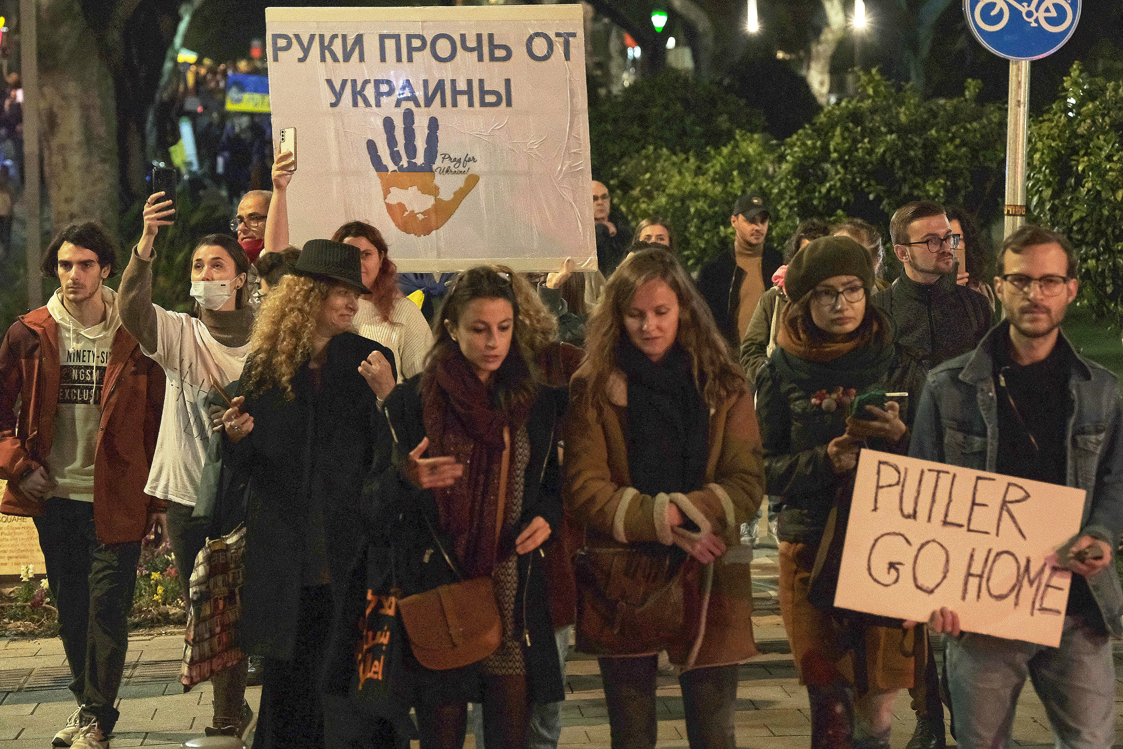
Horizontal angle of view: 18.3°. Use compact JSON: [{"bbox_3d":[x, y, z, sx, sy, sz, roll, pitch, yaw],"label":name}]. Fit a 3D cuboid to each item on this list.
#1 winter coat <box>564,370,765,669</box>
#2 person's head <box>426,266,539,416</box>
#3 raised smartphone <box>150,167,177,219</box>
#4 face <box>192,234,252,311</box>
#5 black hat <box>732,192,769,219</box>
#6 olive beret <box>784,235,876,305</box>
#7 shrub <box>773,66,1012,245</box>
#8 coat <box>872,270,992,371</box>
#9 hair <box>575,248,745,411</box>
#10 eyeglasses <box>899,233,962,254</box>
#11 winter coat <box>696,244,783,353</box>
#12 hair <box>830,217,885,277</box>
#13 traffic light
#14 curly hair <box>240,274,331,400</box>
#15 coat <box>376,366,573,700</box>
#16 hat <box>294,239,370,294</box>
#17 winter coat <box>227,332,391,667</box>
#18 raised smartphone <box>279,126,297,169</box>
[{"bbox_3d":[0.237,0.328,8.050,0.460,0.700,0.370,0,3,3],"label":"winter coat"},{"bbox_3d":[-0.193,-0.082,8.500,0.250,0.340,0.260,-2,5,-30],"label":"person's head"},{"bbox_3d":[-1.250,-0.571,11.000,0.075,0.155,0.010,0,0,5],"label":"raised smartphone"},{"bbox_3d":[-1.056,-0.317,10.850,0.180,0.235,0.200,-3,-1,24],"label":"face"},{"bbox_3d":[0.928,-0.820,17.150,0.180,0.135,0.260,-1,3,-27],"label":"black hat"},{"bbox_3d":[0.652,-0.255,8.500,0.235,0.155,0.245,-11,3,-14],"label":"olive beret"},{"bbox_3d":[1.768,-0.508,18.800,1.400,2.200,1.300,0,3,0],"label":"shrub"},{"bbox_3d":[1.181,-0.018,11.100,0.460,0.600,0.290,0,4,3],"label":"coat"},{"bbox_3d":[0.229,-0.105,8.100,0.390,0.380,0.280,0,3,8],"label":"hair"},{"bbox_3d":[1.204,-0.428,11.400,0.140,0.048,0.145,-16,8,-42],"label":"eyeglasses"},{"bbox_3d":[0.896,-0.287,17.200,0.500,0.740,0.300,-1,3,-18],"label":"winter coat"},{"bbox_3d":[1.127,-0.479,13.300,0.220,0.270,0.230,2,4,30],"label":"hair"},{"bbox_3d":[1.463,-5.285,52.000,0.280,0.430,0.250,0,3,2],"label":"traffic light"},{"bbox_3d":[-0.766,-0.103,9.700,0.220,0.360,0.230,3,5,39],"label":"curly hair"},{"bbox_3d":[-0.200,0.364,7.700,0.440,0.740,0.330,-1,4,-14],"label":"coat"},{"bbox_3d":[-0.621,-0.290,9.400,0.245,0.122,0.215,21,12,26],"label":"hat"},{"bbox_3d":[-0.675,0.323,9.350,0.475,0.895,0.360,0,3,-5],"label":"winter coat"},{"bbox_3d":[-0.953,-0.787,12.200,0.073,0.153,0.009,0,4,38],"label":"raised smartphone"}]

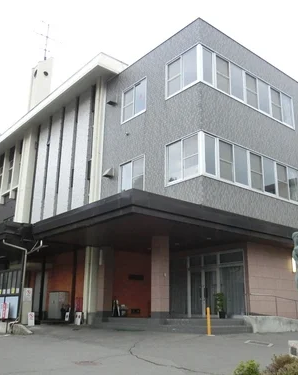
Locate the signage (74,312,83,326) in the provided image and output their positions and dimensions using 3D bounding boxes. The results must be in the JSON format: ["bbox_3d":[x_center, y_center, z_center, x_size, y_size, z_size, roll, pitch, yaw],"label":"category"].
[{"bbox_3d":[-2.728,5.121,16.300,0.290,0.520,0.250,-9,-20,30],"label":"signage"}]

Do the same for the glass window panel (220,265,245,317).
[{"bbox_3d":[3.554,4.414,17.964,0.080,2.150,1.320,14,-21,-38],"label":"glass window panel"}]

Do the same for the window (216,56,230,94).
[{"bbox_3d":[2.979,-4.510,16.774,0.870,1.650,0.100,14,-22,-37],"label":"window"}]

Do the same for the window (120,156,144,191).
[{"bbox_3d":[-0.692,-0.335,16.976,0.100,1.551,1.683,15,-22,-37],"label":"window"}]

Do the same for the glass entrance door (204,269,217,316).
[{"bbox_3d":[2.606,4.461,17.640,0.080,1.980,0.800,14,-22,-37],"label":"glass entrance door"}]

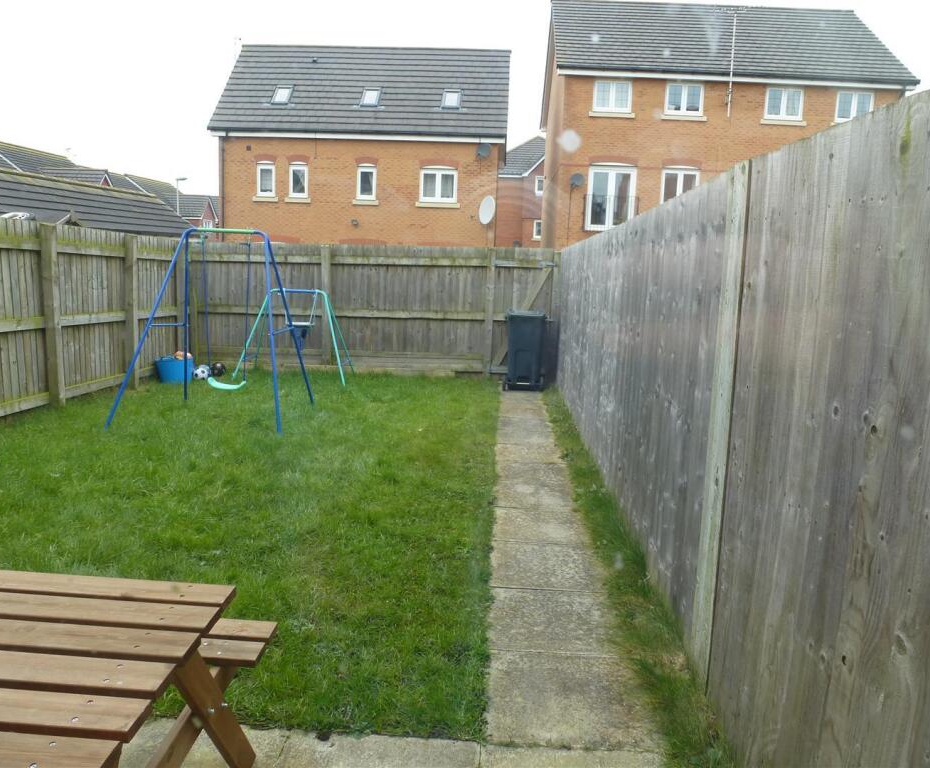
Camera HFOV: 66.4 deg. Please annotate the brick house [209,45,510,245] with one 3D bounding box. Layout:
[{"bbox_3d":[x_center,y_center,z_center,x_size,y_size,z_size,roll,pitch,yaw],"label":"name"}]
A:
[{"bbox_3d":[-3.404,-7.462,26.245,9.750,9.430,6.340,2,9,3],"label":"brick house"}]

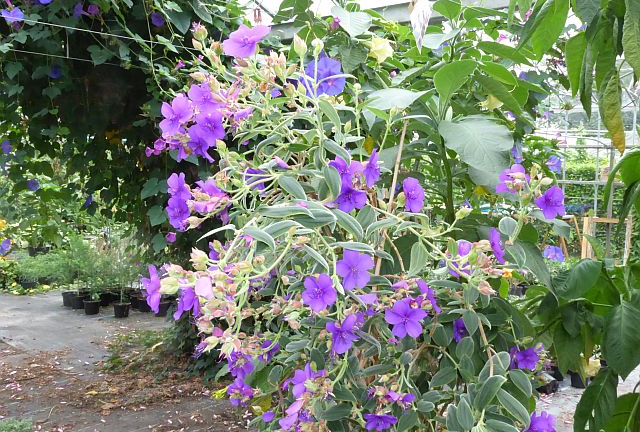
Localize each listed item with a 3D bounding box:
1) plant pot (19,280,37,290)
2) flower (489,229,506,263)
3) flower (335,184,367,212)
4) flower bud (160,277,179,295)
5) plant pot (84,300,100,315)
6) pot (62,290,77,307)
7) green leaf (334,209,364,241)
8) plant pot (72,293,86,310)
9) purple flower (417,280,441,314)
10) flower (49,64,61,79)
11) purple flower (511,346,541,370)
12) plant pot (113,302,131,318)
[{"bbox_3d":[-4.144,0.967,9.200,0.240,0.185,0.240,0,3,0],"label":"plant pot"},{"bbox_3d":[0.357,0.059,1.300,0.030,0.070,0.066,-18,0,15],"label":"flower"},{"bbox_3d":[0.063,-0.036,1.330,0.068,0.062,0.033,0,18,0],"label":"flower"},{"bbox_3d":[-0.256,0.118,1.100,0.028,0.031,0.028,0,5,-6],"label":"flower bud"},{"bbox_3d":[-2.285,0.919,6.500,0.173,0.137,0.173,0,4,0],"label":"plant pot"},{"bbox_3d":[-2.655,0.885,6.900,0.185,0.160,0.185,0,5,0],"label":"pot"},{"bbox_3d":[0.056,0.016,1.220,0.045,0.066,0.025,1,-23,13],"label":"green leaf"},{"bbox_3d":[-2.912,1.043,7.850,0.200,0.175,0.200,0,3,0],"label":"plant pot"},{"bbox_3d":[0.223,0.166,1.330,0.033,0.075,0.066,-29,0,9],"label":"purple flower"},{"bbox_3d":[-1.559,-0.849,3.800,0.070,0.075,0.055,0,12,-6],"label":"flower"},{"bbox_3d":[0.511,0.352,1.600,0.072,0.062,0.035,0,3,0],"label":"purple flower"},{"bbox_3d":[-2.267,1.081,7.400,0.197,0.172,0.197,0,3,0],"label":"plant pot"}]

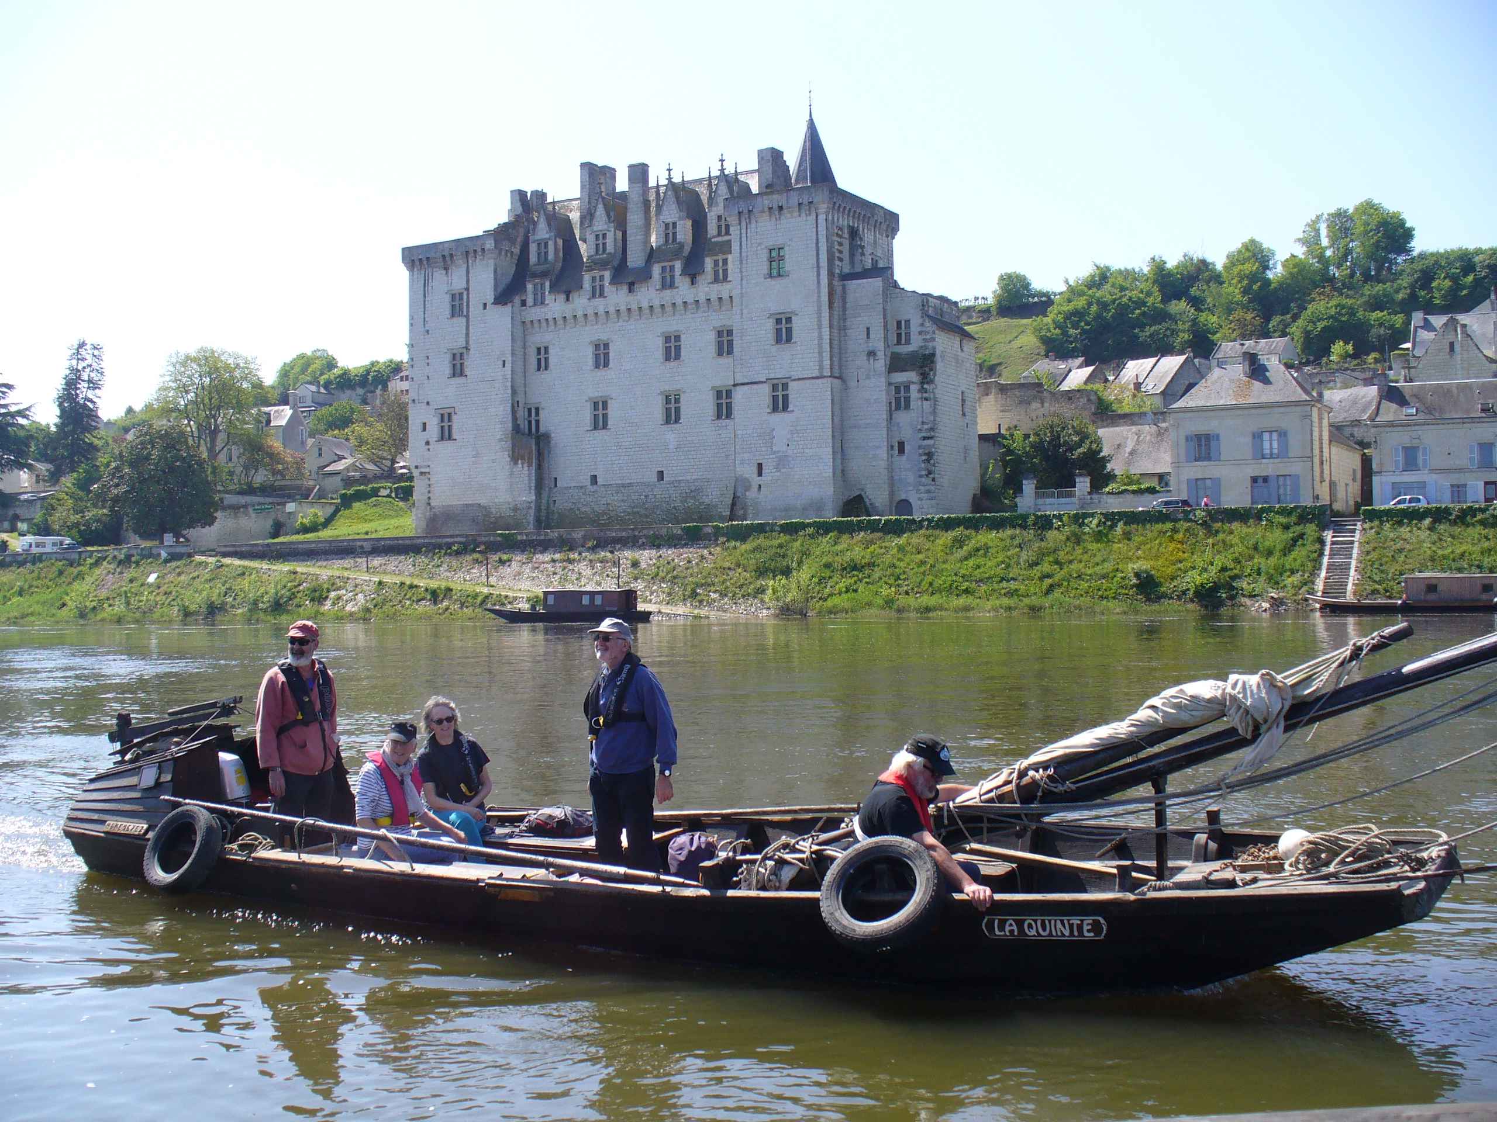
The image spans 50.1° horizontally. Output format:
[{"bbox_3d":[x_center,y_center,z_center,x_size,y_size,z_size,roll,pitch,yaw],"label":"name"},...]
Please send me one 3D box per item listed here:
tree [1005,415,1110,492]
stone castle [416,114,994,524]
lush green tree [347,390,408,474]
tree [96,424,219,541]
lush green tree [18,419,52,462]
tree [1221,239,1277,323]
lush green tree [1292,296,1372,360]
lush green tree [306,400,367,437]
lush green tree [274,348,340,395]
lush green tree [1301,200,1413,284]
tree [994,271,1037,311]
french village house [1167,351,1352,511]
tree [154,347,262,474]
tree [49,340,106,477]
[{"bbox_3d":[24.530,-8.040,127.130,8.550,7.240,8.130,-1,-1,11],"label":"tree"},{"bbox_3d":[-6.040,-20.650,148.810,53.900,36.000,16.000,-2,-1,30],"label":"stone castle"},{"bbox_3d":[-42.760,-15.300,190.260,9.700,9.860,9.210,-1,-1,-13],"label":"lush green tree"},{"bbox_3d":[-63.178,-8.124,171.000,12.190,13.120,11.580,-1,-1,-20],"label":"tree"},{"bbox_3d":[-99.030,-15.920,222.290,6.300,7.630,5.980,-1,-1,-24],"label":"lush green tree"},{"bbox_3d":[70.880,-39.000,226.590,7.530,13.210,7.150,-1,-1,18],"label":"tree"},{"bbox_3d":[74.560,-29.510,204.440,9.980,8.650,9.480,-1,-1,20],"label":"lush green tree"},{"bbox_3d":[-58.740,-19.440,228.330,8.240,7.000,7.830,-1,-1,-14],"label":"lush green tree"},{"bbox_3d":[-78.738,-32.912,285.000,11.040,9.790,9.940,-1,-1,-15],"label":"lush green tree"},{"bbox_3d":[89.400,-46.289,235.000,15.410,13.740,13.100,-1,-1,21],"label":"lush green tree"},{"bbox_3d":[45.827,-46.128,275.000,7.340,7.240,6.970,-1,-1,9],"label":"tree"},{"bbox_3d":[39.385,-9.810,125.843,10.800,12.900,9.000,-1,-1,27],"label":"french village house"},{"bbox_3d":[-65.703,-17.887,195.000,12.830,16.530,12.190,-1,-1,-19],"label":"tree"},{"bbox_3d":[-85.090,-18.472,203.000,6.570,19.290,6.240,-1,-1,-23],"label":"tree"}]

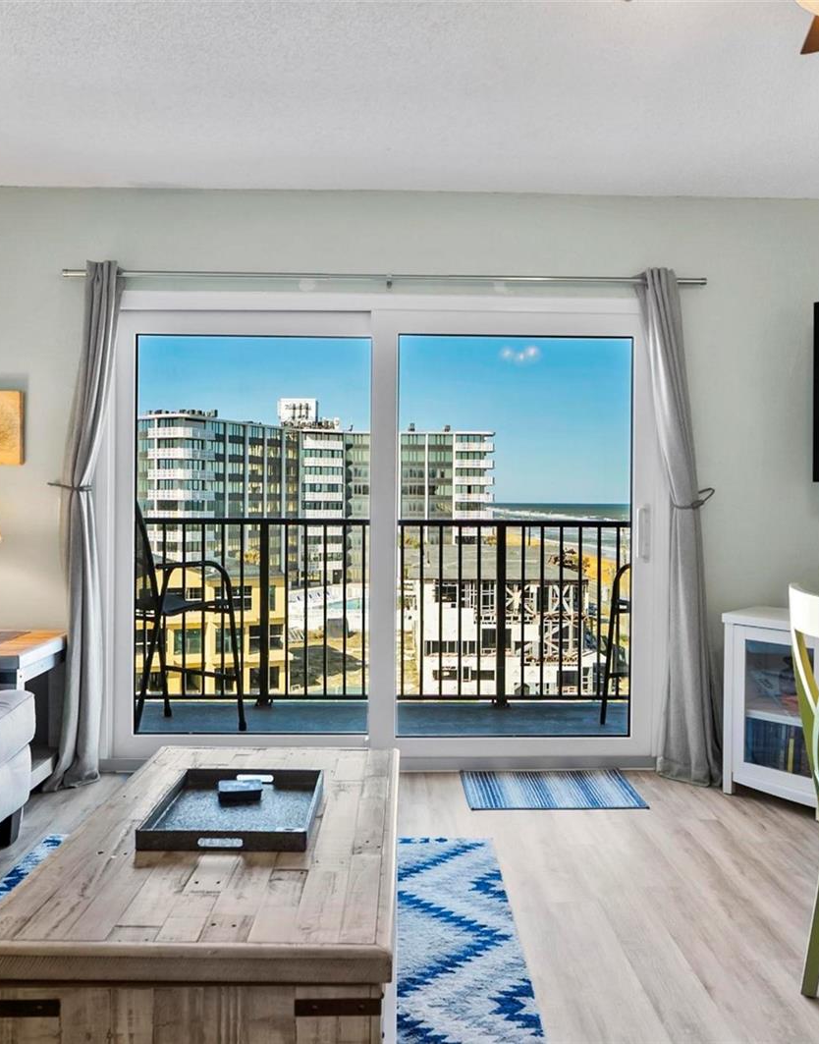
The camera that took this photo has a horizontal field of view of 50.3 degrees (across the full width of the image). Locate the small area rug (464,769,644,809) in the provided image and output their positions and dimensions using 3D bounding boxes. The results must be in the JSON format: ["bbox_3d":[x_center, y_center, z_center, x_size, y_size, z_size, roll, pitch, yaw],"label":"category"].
[{"bbox_3d":[0.570,1.075,3.530,0.685,0.010,0.485,0,1,-1],"label":"small area rug"}]

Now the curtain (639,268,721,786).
[{"bbox_3d":[1.125,0.019,3.621,0.330,2.125,0.160,0,1,-1],"label":"curtain"}]

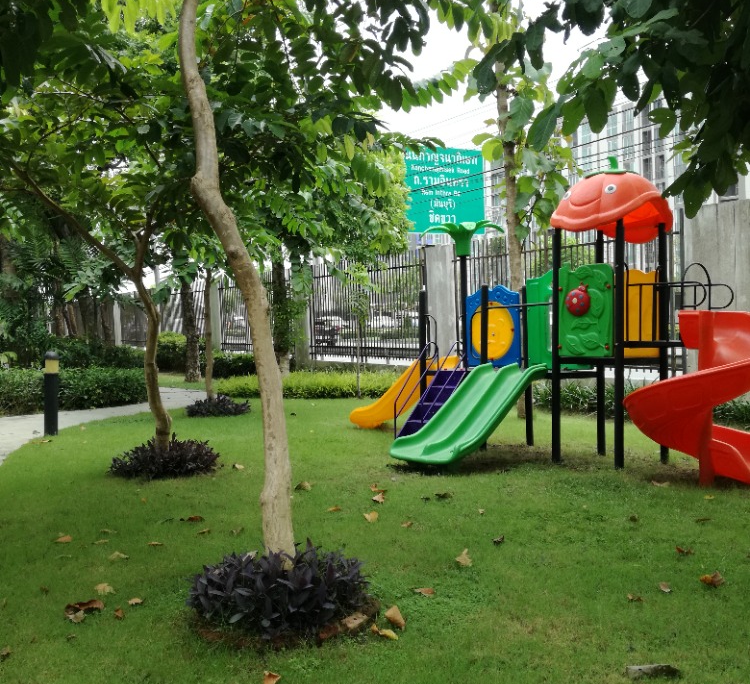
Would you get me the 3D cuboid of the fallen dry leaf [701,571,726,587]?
[{"bbox_3d":[1.904,1.334,4.400,0.135,0.050,0.110,0,0,0],"label":"fallen dry leaf"}]

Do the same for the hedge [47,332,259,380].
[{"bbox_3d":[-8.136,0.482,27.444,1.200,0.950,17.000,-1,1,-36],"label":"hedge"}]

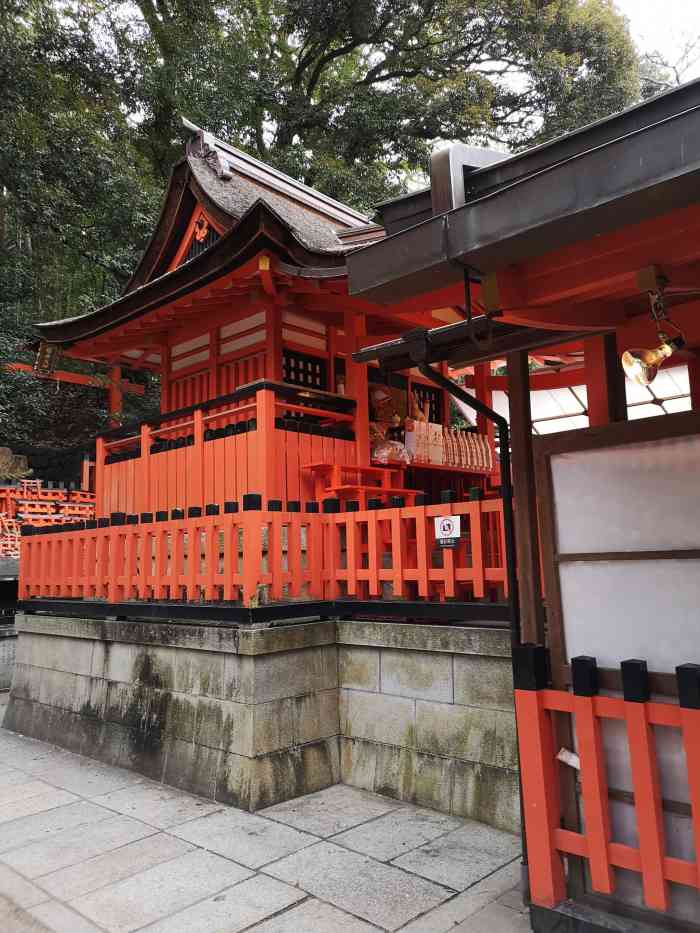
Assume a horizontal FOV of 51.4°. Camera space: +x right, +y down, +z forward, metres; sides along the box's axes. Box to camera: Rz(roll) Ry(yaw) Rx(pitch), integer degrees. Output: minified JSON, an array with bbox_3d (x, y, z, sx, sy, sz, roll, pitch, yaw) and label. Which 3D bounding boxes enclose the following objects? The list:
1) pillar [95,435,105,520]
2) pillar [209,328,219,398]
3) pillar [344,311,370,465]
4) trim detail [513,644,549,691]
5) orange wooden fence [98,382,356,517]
[{"bbox_3d":[-2.688,0.221,7.976,0.115,1.090,0.110,-9,-10,43],"label":"pillar"},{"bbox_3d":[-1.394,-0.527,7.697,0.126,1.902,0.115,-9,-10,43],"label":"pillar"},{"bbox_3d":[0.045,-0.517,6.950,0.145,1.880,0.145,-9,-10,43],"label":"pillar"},{"bbox_3d":[0.776,0.854,3.116,0.105,0.185,0.110,-9,-10,43],"label":"trim detail"},{"bbox_3d":[-1.351,0.083,7.382,2.881,1.190,1.102,-9,-10,43],"label":"orange wooden fence"}]

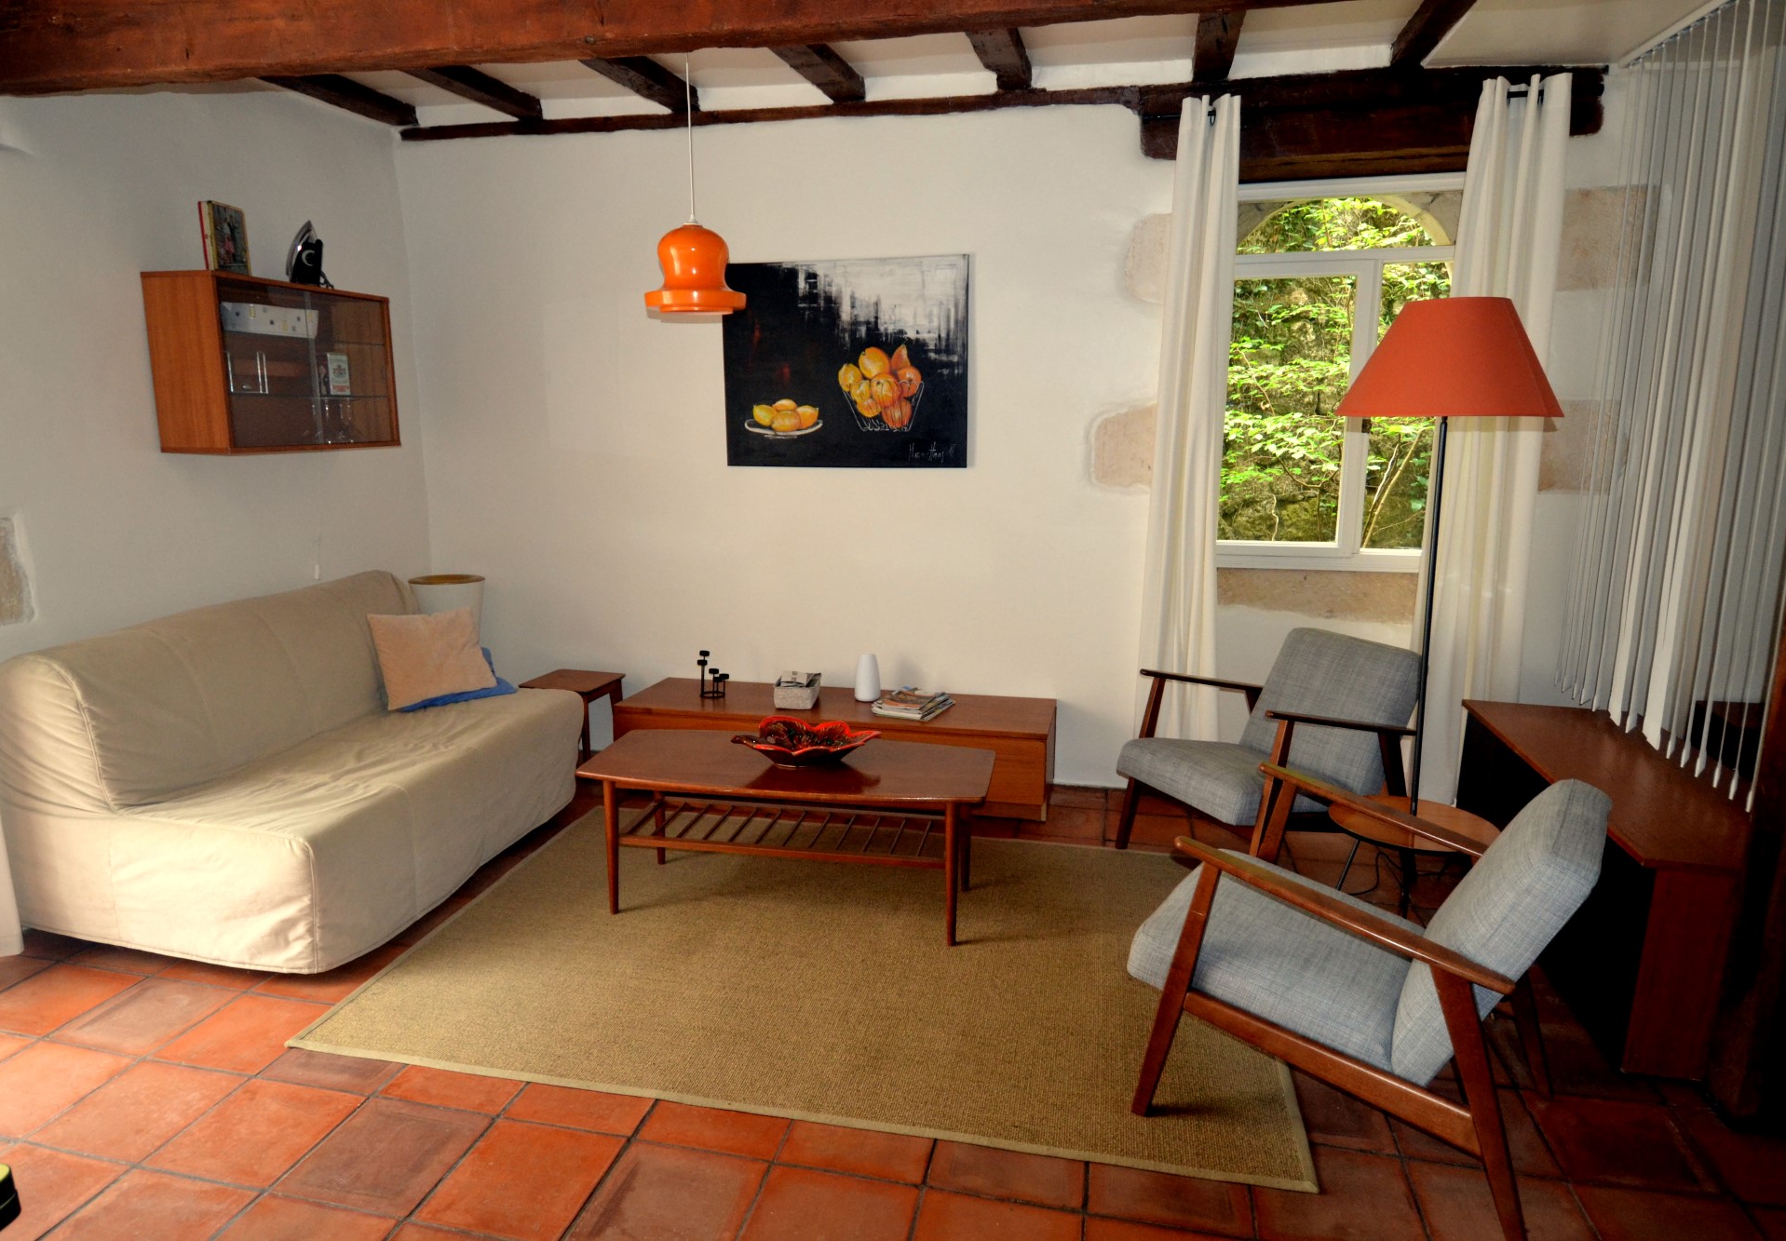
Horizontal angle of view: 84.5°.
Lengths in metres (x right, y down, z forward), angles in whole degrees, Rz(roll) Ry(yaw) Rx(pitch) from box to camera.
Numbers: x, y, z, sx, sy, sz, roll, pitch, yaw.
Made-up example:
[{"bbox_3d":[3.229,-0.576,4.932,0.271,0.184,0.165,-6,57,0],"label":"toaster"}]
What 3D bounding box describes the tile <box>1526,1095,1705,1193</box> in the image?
[{"bbox_3d":[1.507,1.086,2.043,0.302,0.018,0.302,2,10,13],"label":"tile"}]

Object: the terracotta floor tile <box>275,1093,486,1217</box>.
[{"bbox_3d":[-1.070,1.134,2.081,0.313,0.020,0.282,2,12,12],"label":"terracotta floor tile"}]

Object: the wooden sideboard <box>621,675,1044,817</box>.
[{"bbox_3d":[-0.224,0.533,4.117,1.760,0.372,0.500,2,10,13],"label":"wooden sideboard"}]

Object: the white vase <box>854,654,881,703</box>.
[{"bbox_3d":[-0.109,0.239,4.173,0.109,0.189,0.109,0,10,0],"label":"white vase"}]

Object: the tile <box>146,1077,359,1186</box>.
[{"bbox_3d":[-1.386,1.121,2.151,0.315,0.020,0.282,2,12,12],"label":"tile"}]

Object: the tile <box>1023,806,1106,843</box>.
[{"bbox_3d":[0.659,0.784,3.790,0.302,0.018,0.302,2,10,13],"label":"tile"}]

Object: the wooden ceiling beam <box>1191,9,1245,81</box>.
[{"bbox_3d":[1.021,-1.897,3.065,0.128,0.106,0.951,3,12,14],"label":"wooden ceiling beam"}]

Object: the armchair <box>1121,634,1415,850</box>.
[{"bbox_3d":[1.274,0.469,3.343,0.780,0.760,0.640,-4,11,-23],"label":"armchair"}]

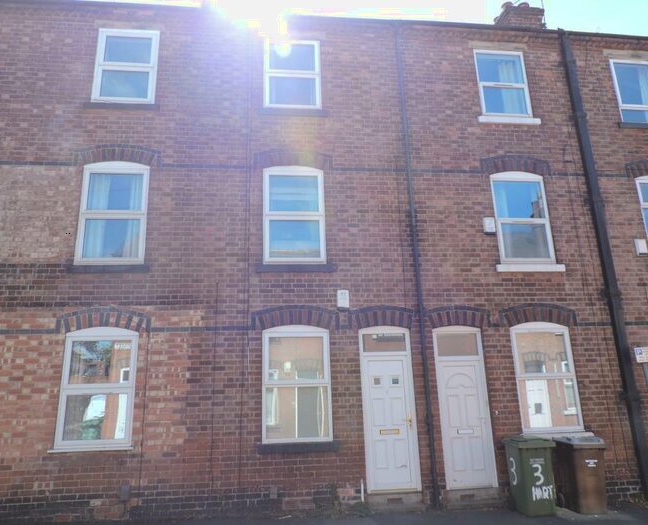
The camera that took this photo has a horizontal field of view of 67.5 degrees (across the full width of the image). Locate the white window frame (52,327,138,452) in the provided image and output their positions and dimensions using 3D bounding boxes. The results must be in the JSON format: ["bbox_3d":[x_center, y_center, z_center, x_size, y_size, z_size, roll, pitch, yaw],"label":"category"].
[{"bbox_3d":[-3.405,1.872,7.360,1.075,1.771,0.080,0,-15,-7],"label":"white window frame"}]

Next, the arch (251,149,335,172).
[{"bbox_3d":[-0.552,-1.798,8.631,1.424,0.451,0.120,0,-15,-7],"label":"arch"}]

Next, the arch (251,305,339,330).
[{"bbox_3d":[-0.460,0.892,7.799,1.387,0.403,0.120,0,-15,-6],"label":"arch"}]

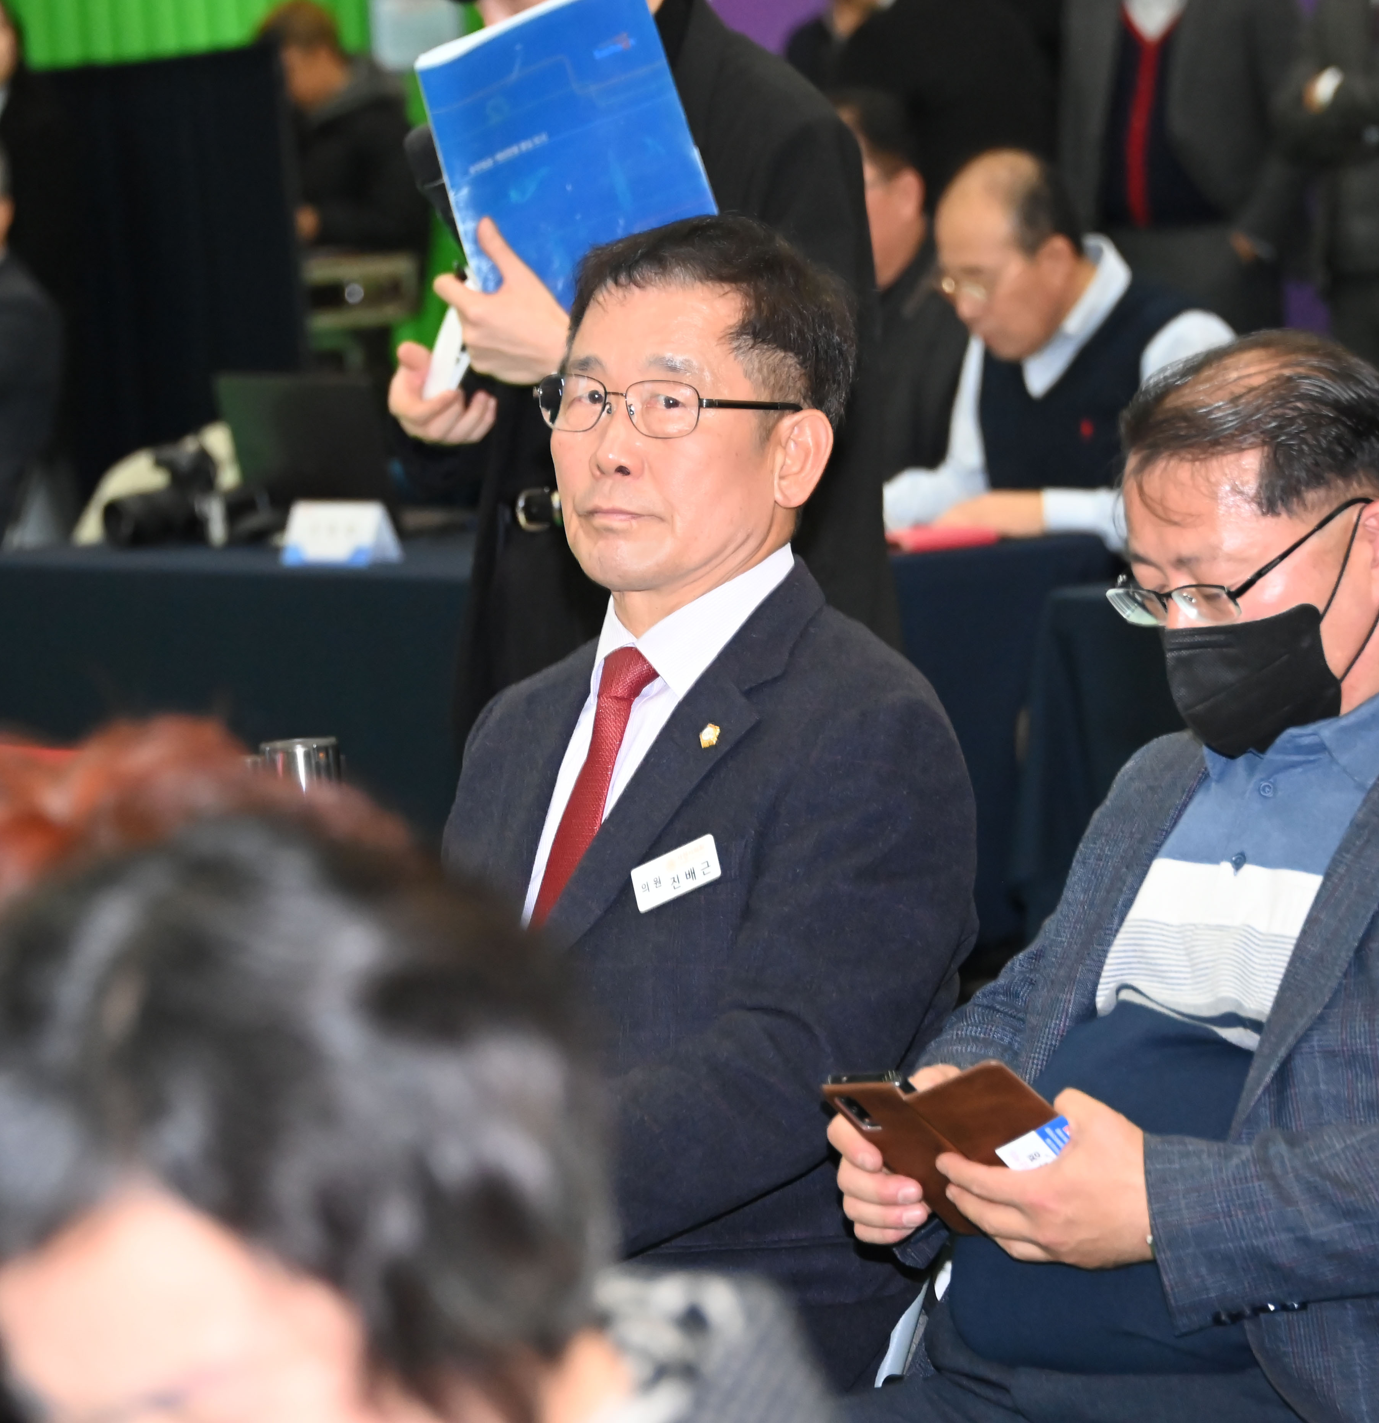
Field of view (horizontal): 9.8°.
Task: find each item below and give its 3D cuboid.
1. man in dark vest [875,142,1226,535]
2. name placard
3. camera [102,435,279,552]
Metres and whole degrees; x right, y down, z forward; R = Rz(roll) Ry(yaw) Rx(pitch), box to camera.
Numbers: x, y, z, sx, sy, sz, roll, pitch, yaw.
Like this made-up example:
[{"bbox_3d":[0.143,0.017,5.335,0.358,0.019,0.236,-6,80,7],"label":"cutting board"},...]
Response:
[{"bbox_3d":[0.472,-0.080,10.180,0.530,1.270,0.740,2,6,41],"label":"man in dark vest"},{"bbox_3d":[-0.460,-0.233,10.650,0.070,0.086,0.185,-7,6,-40],"label":"name placard"},{"bbox_3d":[-0.690,-0.296,11.100,0.210,0.145,0.150,-6,6,-36],"label":"camera"}]

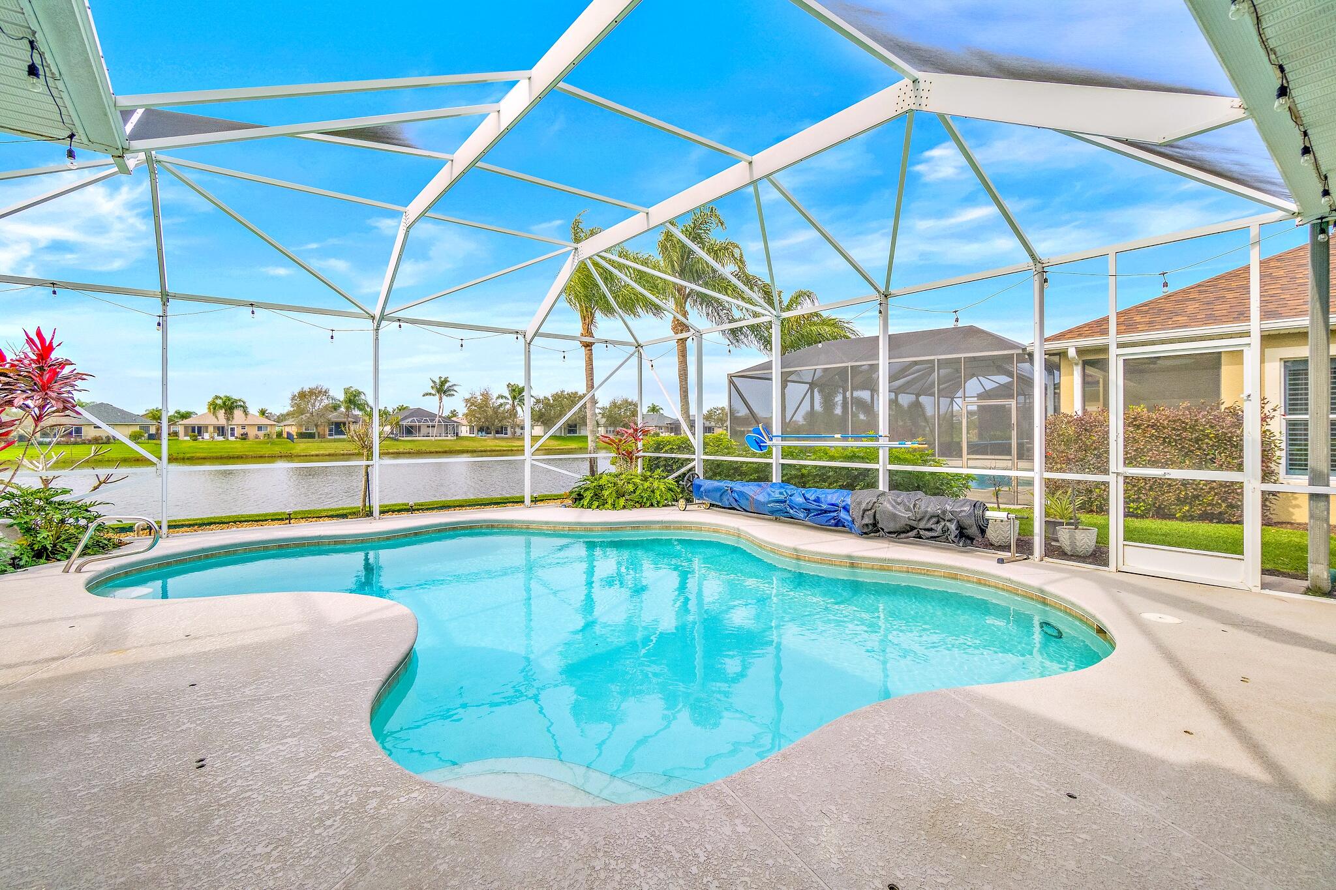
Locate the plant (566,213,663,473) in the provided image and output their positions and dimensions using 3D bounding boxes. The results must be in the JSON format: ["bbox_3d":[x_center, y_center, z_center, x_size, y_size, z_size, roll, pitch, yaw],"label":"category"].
[{"bbox_3d":[-1.439,-2.543,15.144,2.800,7.750,2.900,0,1,0],"label":"plant"}]

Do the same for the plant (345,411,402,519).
[{"bbox_3d":[-4.873,0.313,9.210,0.860,1.820,0.840,0,1,0],"label":"plant"}]

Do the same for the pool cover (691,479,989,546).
[{"bbox_3d":[1.948,0.815,7.842,0.520,0.600,4.689,-1,2,-40],"label":"pool cover"}]

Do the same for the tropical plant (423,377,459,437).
[{"bbox_3d":[-38.191,-6.150,92.881,5.700,10.900,5.600,0,1,0],"label":"tropical plant"}]

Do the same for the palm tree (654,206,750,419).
[{"bbox_3d":[1.047,-2.501,14.445,2.900,7.600,3.000,0,1,0],"label":"palm tree"}]

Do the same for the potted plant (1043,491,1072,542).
[{"bbox_3d":[4.994,0.891,7.173,0.530,0.720,0.520,0,1,0],"label":"potted plant"}]

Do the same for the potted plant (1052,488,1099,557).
[{"bbox_3d":[4.613,0.881,6.323,0.410,0.780,0.410,0,1,0],"label":"potted plant"}]

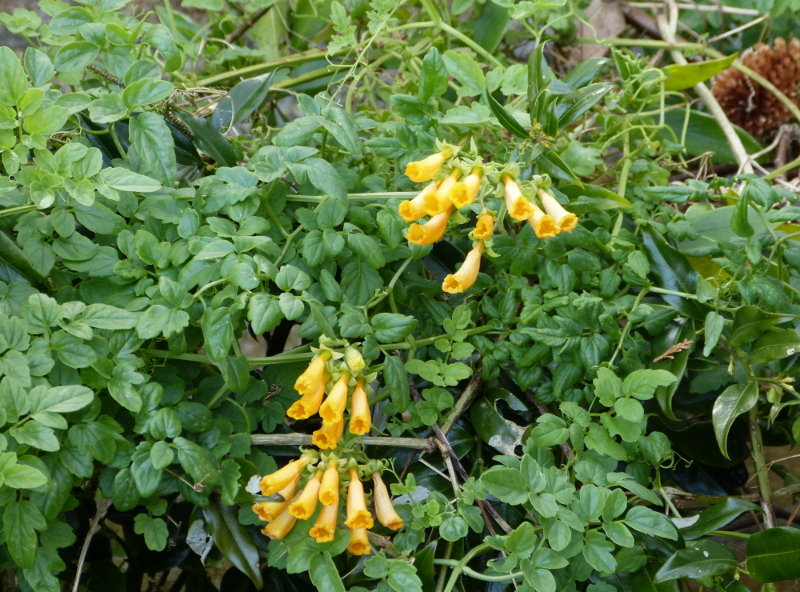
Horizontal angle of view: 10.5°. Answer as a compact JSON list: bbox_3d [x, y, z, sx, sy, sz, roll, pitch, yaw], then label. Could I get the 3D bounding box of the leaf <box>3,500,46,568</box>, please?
[{"bbox_3d":[-0.174,0.110,2.011,0.017,0.033,0.007,-3,-17,-7],"label":"leaf"}]

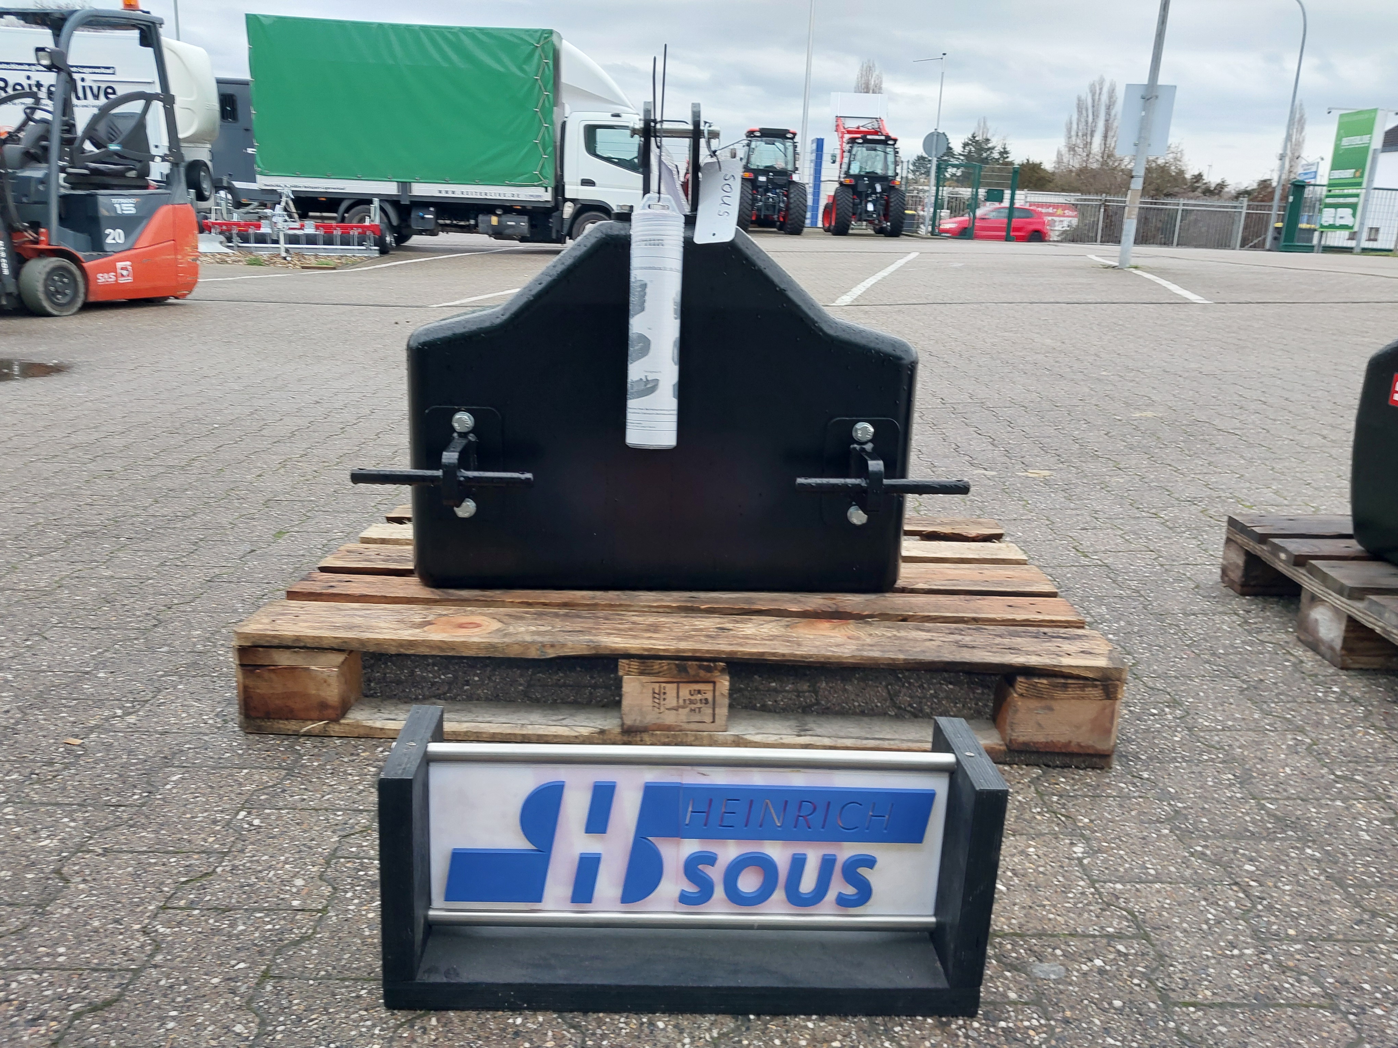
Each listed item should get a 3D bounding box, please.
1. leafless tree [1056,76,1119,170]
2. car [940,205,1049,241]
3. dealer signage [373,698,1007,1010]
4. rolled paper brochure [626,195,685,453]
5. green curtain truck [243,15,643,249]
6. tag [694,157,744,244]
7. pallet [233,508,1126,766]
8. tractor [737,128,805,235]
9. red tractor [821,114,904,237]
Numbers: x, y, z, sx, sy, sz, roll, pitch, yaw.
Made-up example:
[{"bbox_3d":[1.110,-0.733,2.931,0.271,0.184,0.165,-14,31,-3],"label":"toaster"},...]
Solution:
[{"bbox_3d":[35.206,-33.904,100.000,5.200,14.600,4.800,2,16,0],"label":"leafless tree"},{"bbox_3d":[10.506,-10.745,39.466,3.980,1.450,1.690,4,16,5],"label":"car"},{"bbox_3d":[-0.010,0.319,1.044,0.546,0.235,0.142,2,16,-2],"label":"dealer signage"},{"bbox_3d":[-0.062,-0.286,1.551,0.074,0.353,0.074,1,16,-5],"label":"rolled paper brochure"},{"bbox_3d":[-3.511,-5.920,17.106,6.050,3.250,2.200,0,16,-5],"label":"green curtain truck"},{"bbox_3d":[0.028,-0.471,1.590,0.063,0.117,0.014,4,16,-4],"label":"tag"},{"bbox_3d":[-0.021,0.142,1.868,1.200,0.146,0.800,2,15,1],"label":"pallet"},{"bbox_3d":[1.673,-8.531,27.293,1.750,2.450,3.600,1,16,-3],"label":"tractor"},{"bbox_3d":[4.249,-9.227,28.837,1.780,3.100,4.200,1,16,-2],"label":"red tractor"}]

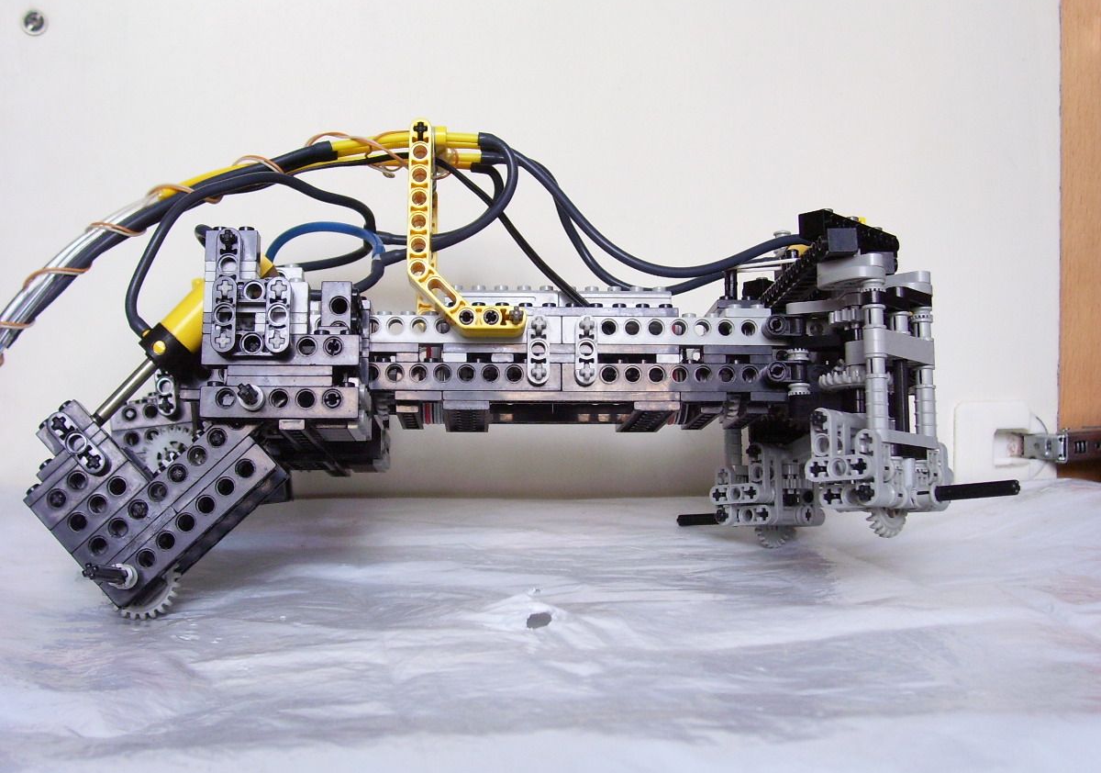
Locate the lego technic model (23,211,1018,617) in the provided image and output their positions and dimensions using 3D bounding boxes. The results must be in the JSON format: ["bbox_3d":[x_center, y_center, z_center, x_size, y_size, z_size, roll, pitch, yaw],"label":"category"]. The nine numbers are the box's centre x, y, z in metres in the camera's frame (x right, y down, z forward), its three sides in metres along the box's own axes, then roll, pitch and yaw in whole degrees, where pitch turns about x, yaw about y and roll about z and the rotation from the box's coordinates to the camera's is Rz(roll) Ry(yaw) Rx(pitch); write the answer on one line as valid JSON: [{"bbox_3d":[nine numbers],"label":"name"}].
[{"bbox_3d":[-0.003,0.004,0.474,0.317,0.136,0.165,0,1,-3],"label":"lego technic model"}]

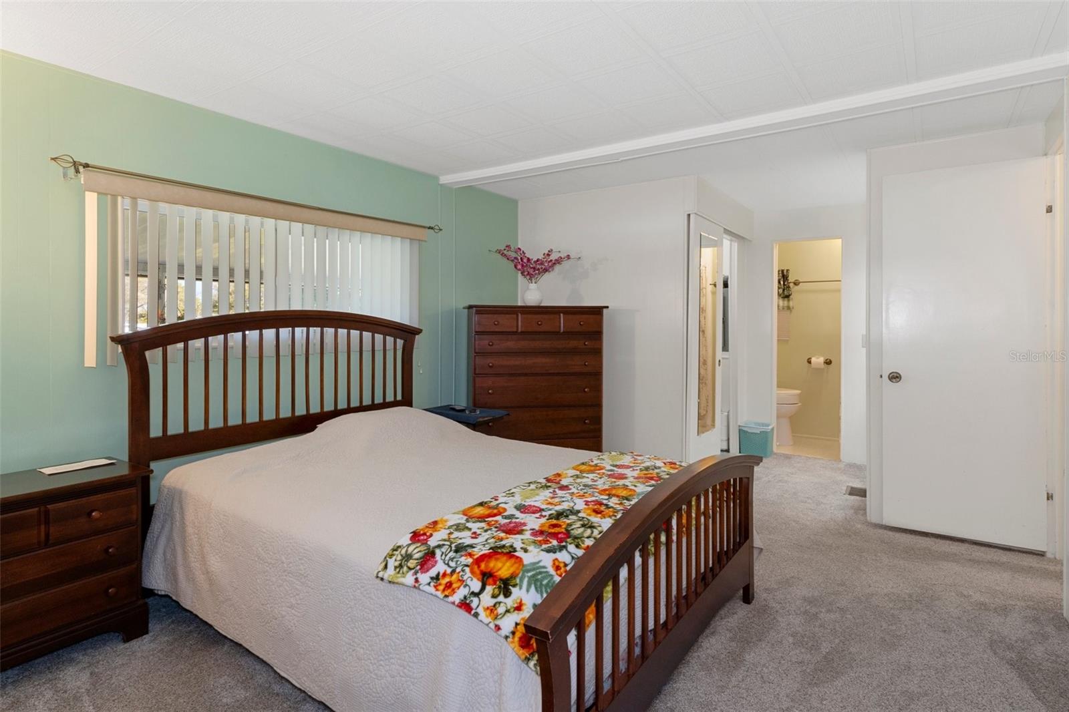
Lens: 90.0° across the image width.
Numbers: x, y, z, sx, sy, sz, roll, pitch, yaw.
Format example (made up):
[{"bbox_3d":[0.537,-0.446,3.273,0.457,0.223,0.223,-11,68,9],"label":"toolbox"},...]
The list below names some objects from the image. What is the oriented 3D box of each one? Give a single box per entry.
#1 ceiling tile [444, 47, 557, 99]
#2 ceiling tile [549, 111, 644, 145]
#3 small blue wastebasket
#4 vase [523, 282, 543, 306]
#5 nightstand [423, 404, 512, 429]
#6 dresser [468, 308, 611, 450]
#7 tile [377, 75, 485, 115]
[{"bbox_3d":[-0.130,-1.162,2.220,0.350,0.020,0.345,4,6,35],"label":"ceiling tile"},{"bbox_3d":[0.328,-1.211,2.850,0.350,0.020,0.345,4,6,35],"label":"ceiling tile"},{"bbox_3d":[2.000,0.752,4.800,0.260,0.260,0.200,3,5,35],"label":"small blue wastebasket"},{"bbox_3d":[-0.009,-0.455,3.920,0.147,0.185,0.147,1,4,0],"label":"vase"},{"bbox_3d":[-0.455,0.678,3.320,0.520,0.640,0.360,4,5,37],"label":"nightstand"},{"bbox_3d":[-0.015,0.300,3.960,0.990,1.320,0.470,0,4,-11],"label":"dresser"},{"bbox_3d":[-0.463,-1.187,2.457,0.350,0.020,0.345,4,6,35],"label":"tile"}]

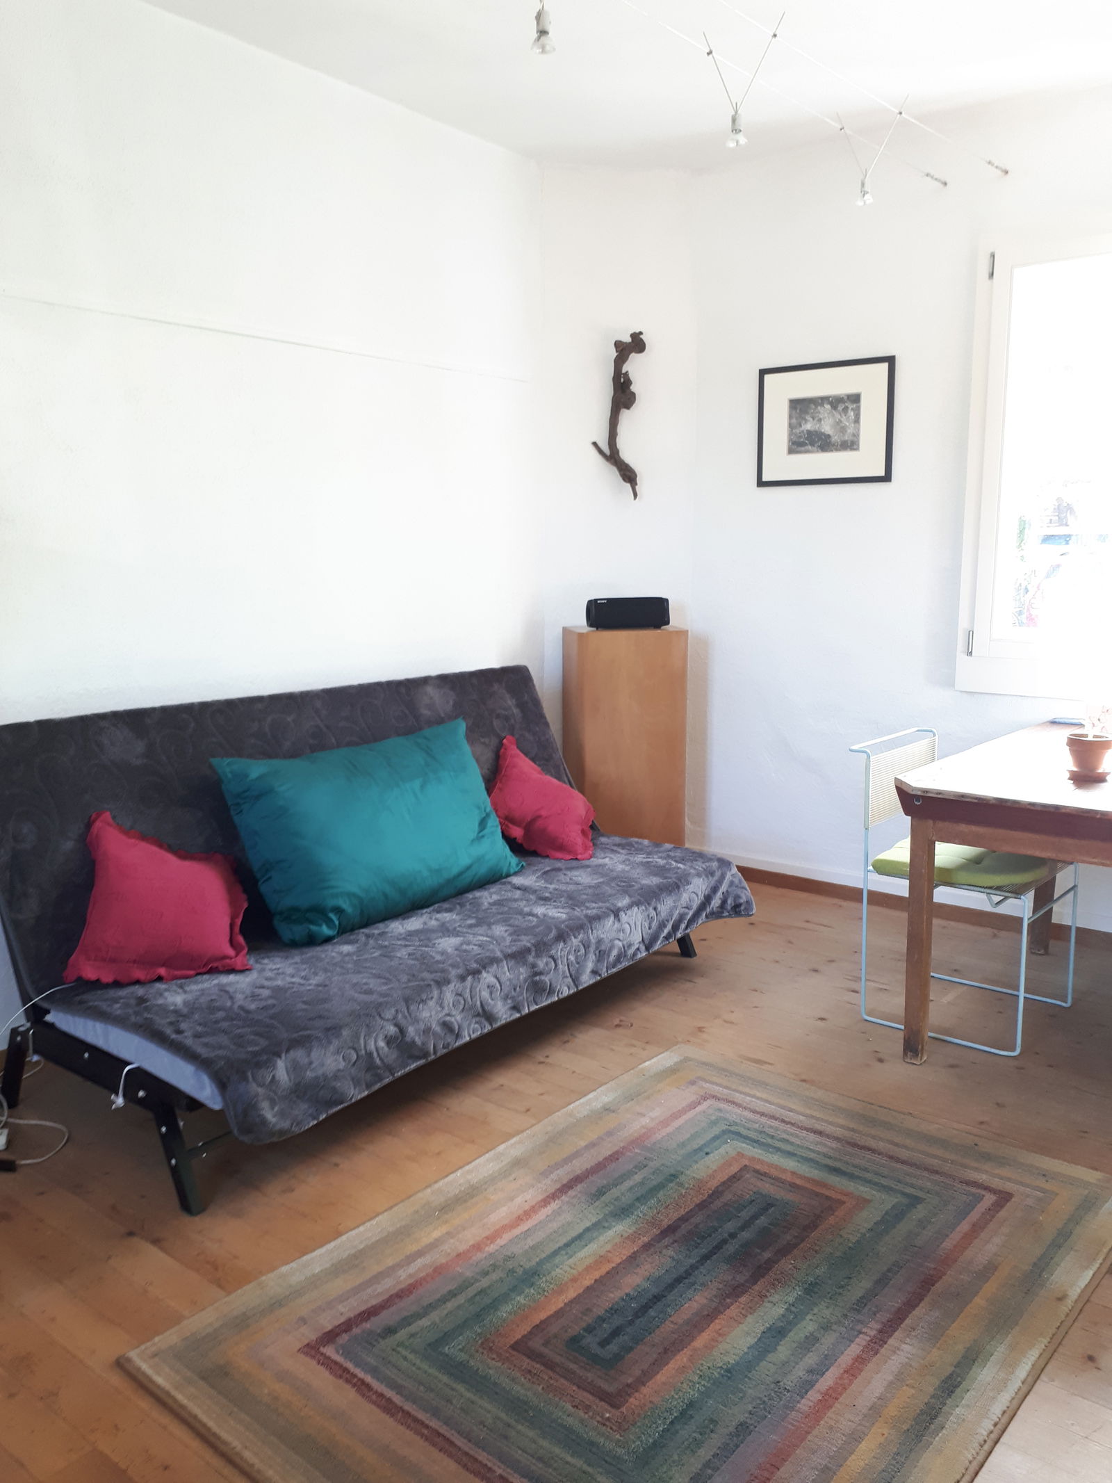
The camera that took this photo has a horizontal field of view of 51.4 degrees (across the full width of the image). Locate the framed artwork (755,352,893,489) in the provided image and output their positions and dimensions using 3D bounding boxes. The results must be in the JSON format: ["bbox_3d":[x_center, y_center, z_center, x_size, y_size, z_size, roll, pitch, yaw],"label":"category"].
[{"bbox_3d":[0.990,-1.166,4.259,0.536,0.436,0.022,7,11,38],"label":"framed artwork"}]

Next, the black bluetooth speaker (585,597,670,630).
[{"bbox_3d":[0.275,-0.484,4.414,0.304,0.115,0.115,-3,9,-18],"label":"black bluetooth speaker"}]

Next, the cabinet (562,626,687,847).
[{"bbox_3d":[0.263,0.087,4.502,0.414,1.040,0.337,-2,9,-9],"label":"cabinet"}]

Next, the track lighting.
[{"bbox_3d":[-0.025,-1.438,2.338,0.051,0.092,0.051,0,9,0],"label":"track lighting"}]

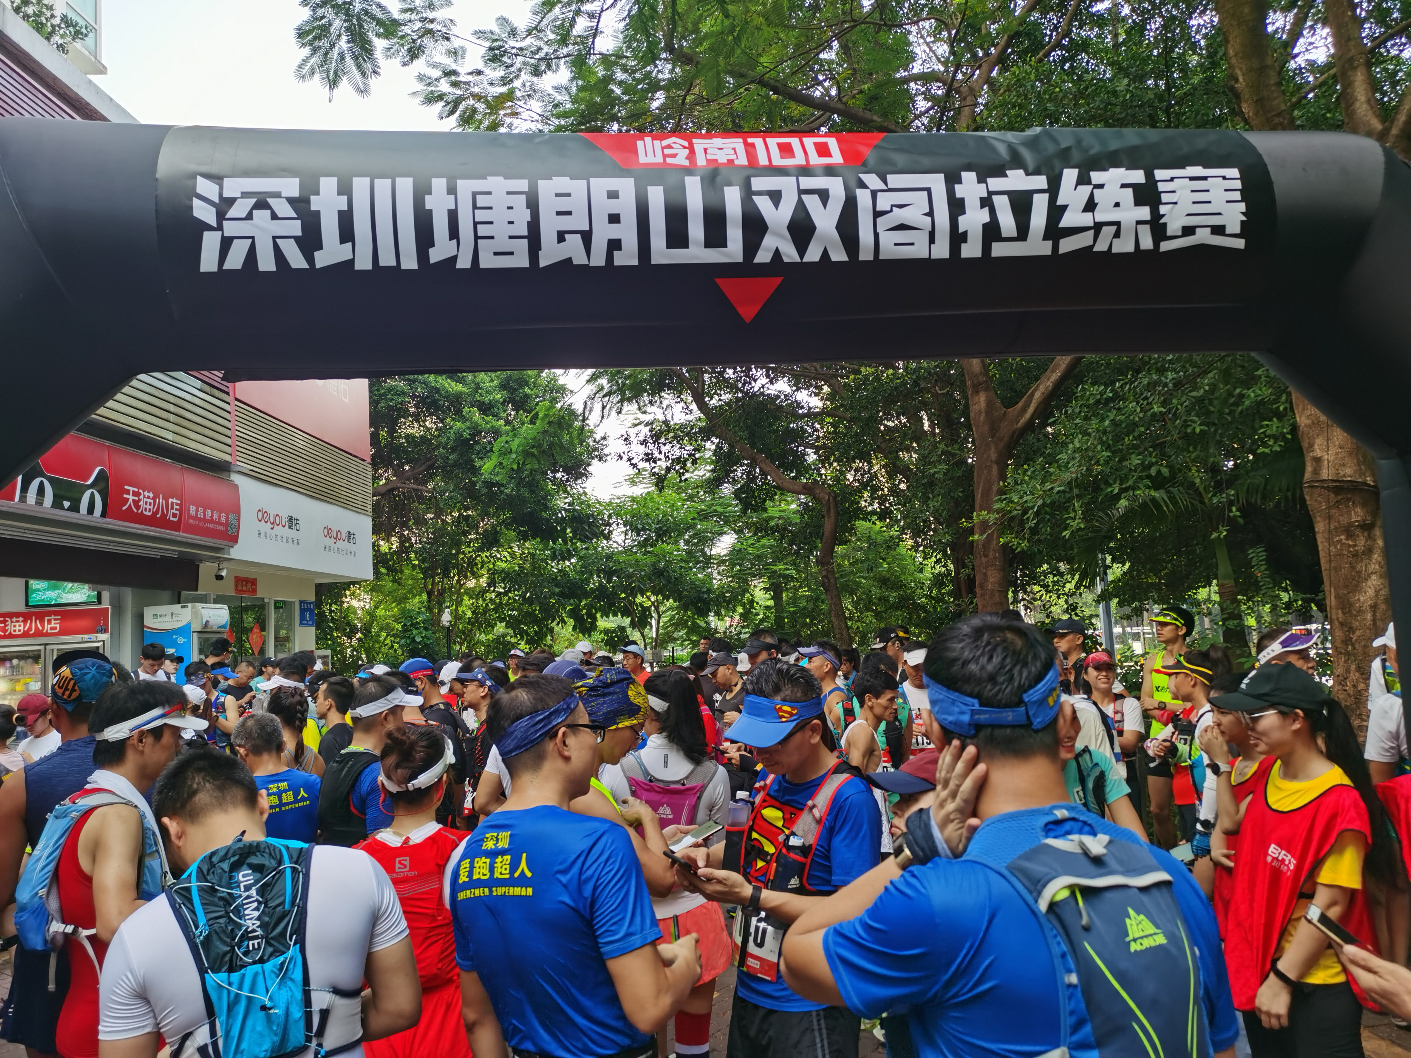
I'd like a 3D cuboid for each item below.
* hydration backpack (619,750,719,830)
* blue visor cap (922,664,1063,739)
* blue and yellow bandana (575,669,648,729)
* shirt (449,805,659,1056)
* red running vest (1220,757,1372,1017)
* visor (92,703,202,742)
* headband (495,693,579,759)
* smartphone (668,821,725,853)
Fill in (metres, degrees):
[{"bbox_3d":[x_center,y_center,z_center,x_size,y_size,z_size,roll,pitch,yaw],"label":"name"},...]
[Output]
[{"bbox_3d":[-0.119,0.901,3.550,0.310,0.370,0.200,-3,-7,8],"label":"hydration backpack"},{"bbox_3d":[0.377,0.216,1.460,0.175,0.085,0.260,-6,2,7],"label":"blue visor cap"},{"bbox_3d":[-0.232,0.412,2.680,0.205,0.145,0.175,2,-7,-30],"label":"blue and yellow bandana"},{"bbox_3d":[-0.287,0.741,2.100,0.460,0.490,0.290,-8,-8,40],"label":"shirt"},{"bbox_3d":[1.440,0.849,2.660,0.275,0.600,0.420,0,-7,-16],"label":"red running vest"},{"bbox_3d":[-1.319,0.461,2.620,0.265,0.090,0.175,-1,-6,-40],"label":"visor"},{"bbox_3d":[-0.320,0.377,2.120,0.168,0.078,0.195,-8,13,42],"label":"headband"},{"bbox_3d":[-0.026,0.770,2.760,0.155,0.009,0.075,-21,6,-29],"label":"smartphone"}]

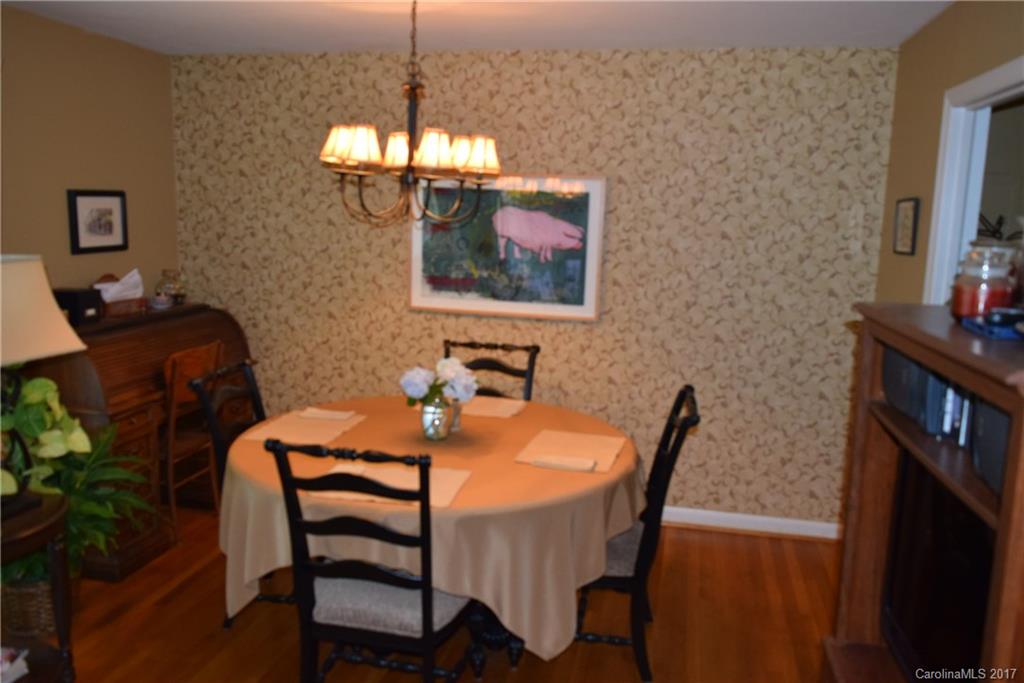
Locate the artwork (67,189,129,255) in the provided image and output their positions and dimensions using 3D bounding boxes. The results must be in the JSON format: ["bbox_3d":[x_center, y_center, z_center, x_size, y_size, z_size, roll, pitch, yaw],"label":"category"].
[{"bbox_3d":[-2.087,-0.604,3.880,0.022,0.305,0.385,4,10,12],"label":"artwork"}]

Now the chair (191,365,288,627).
[{"bbox_3d":[-0.881,0.610,3.062,0.550,0.975,0.480,4,9,11],"label":"chair"}]

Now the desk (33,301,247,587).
[{"bbox_3d":[-1.853,0.403,3.818,0.610,1.080,1.180,3,9,9],"label":"desk"}]

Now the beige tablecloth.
[{"bbox_3d":[-0.298,0.748,3.025,1.530,0.750,1.530,4,10,12],"label":"beige tablecloth"}]

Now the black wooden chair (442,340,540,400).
[{"bbox_3d":[-0.172,0.536,3.648,0.480,0.975,0.550,3,9,10],"label":"black wooden chair"}]

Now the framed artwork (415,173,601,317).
[{"bbox_3d":[-0.038,-0.501,4.074,1.029,0.721,0.032,4,10,12],"label":"framed artwork"}]

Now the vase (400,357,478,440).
[{"bbox_3d":[-0.286,0.217,2.991,0.300,0.310,0.250,4,10,12],"label":"vase"}]

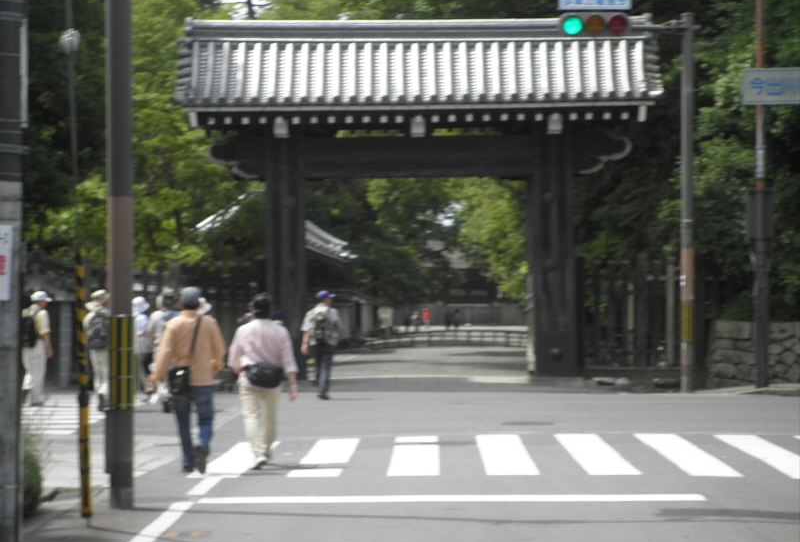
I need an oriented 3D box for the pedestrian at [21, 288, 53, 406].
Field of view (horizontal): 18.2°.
[{"bbox_3d":[-5.381,1.153,37.000,0.550,1.712,0.520,0,-1,-41],"label":"pedestrian"}]

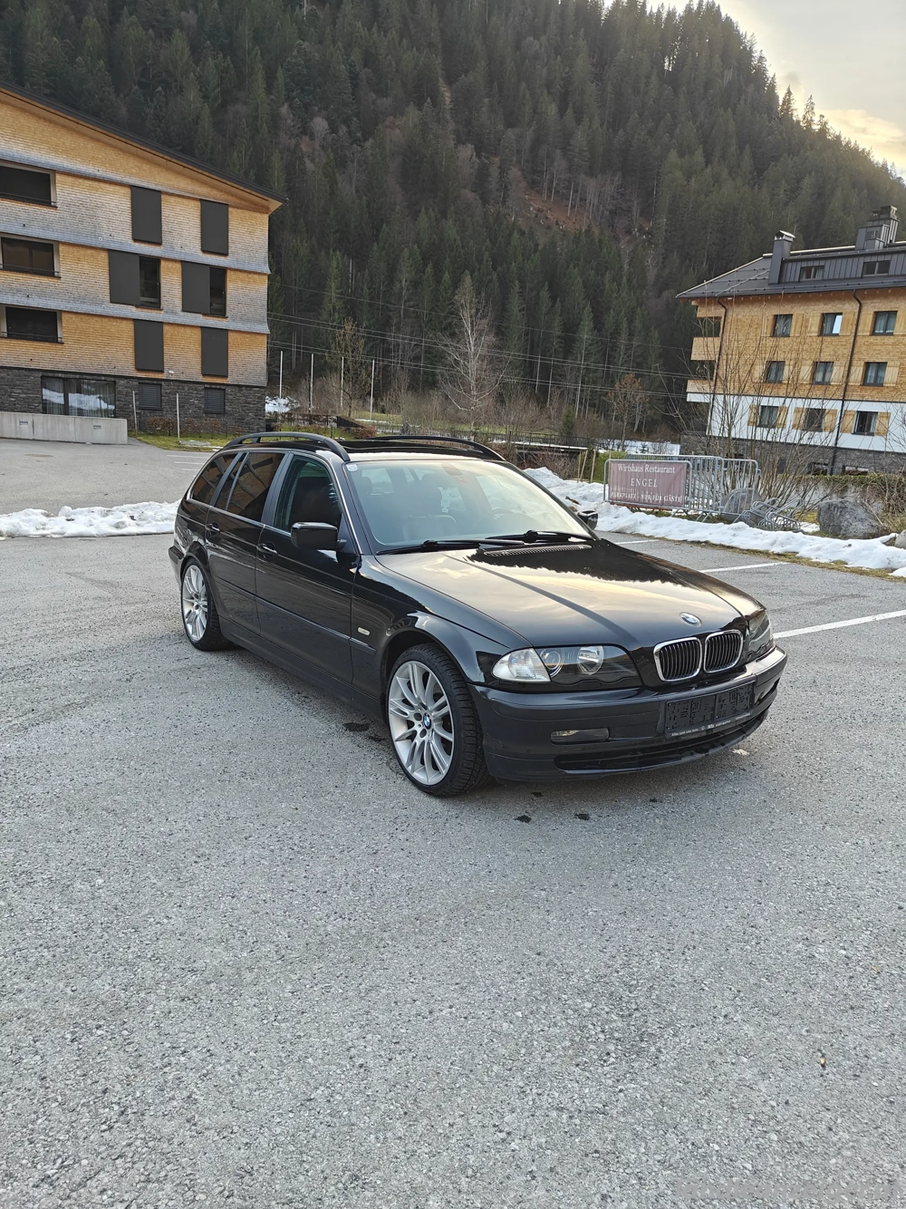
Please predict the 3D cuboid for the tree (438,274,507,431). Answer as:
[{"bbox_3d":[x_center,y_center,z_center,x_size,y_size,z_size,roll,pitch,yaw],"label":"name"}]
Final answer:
[{"bbox_3d":[1.085,-13.746,47.000,4.000,9.300,3.900,3,13,0],"label":"tree"}]

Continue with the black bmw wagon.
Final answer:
[{"bbox_3d":[-0.277,-0.262,4.930,1.800,1.410,4.480,-7,14,-34],"label":"black bmw wagon"}]

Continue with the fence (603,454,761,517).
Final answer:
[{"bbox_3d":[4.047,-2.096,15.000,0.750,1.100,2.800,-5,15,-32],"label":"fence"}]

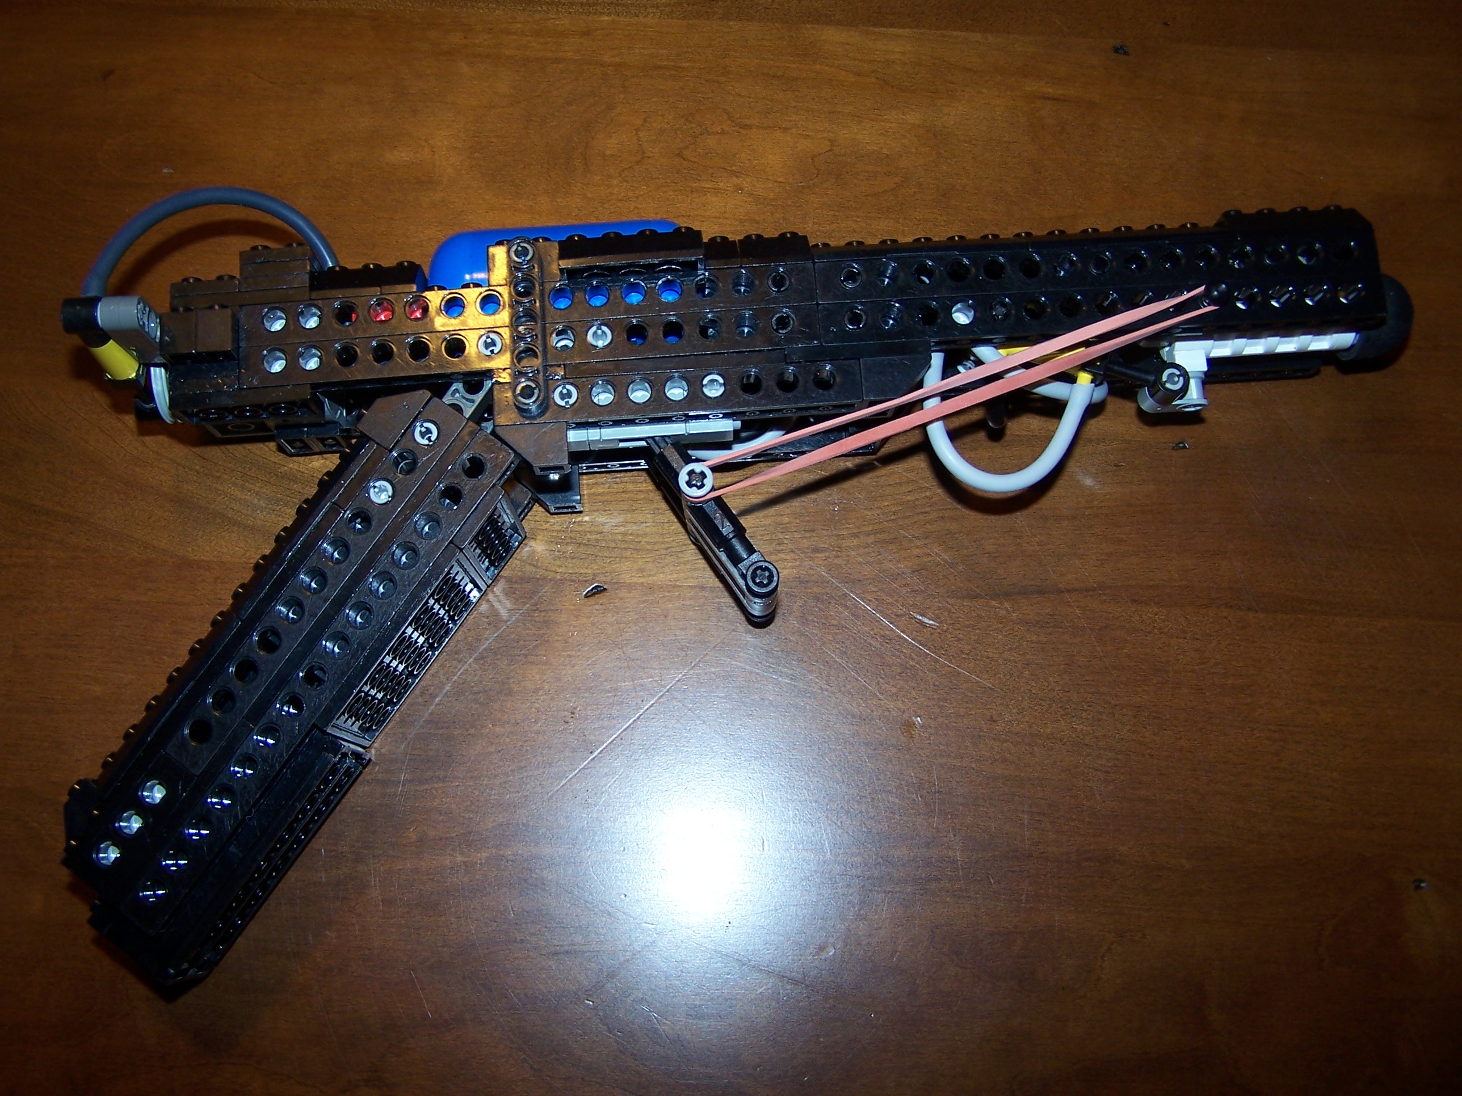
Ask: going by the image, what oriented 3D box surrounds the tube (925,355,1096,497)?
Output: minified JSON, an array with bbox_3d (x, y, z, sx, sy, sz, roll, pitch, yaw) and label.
[{"bbox_3d":[0.063,-0.029,0.362,0.039,0.012,0.033,-4,78,0],"label":"tube"}]

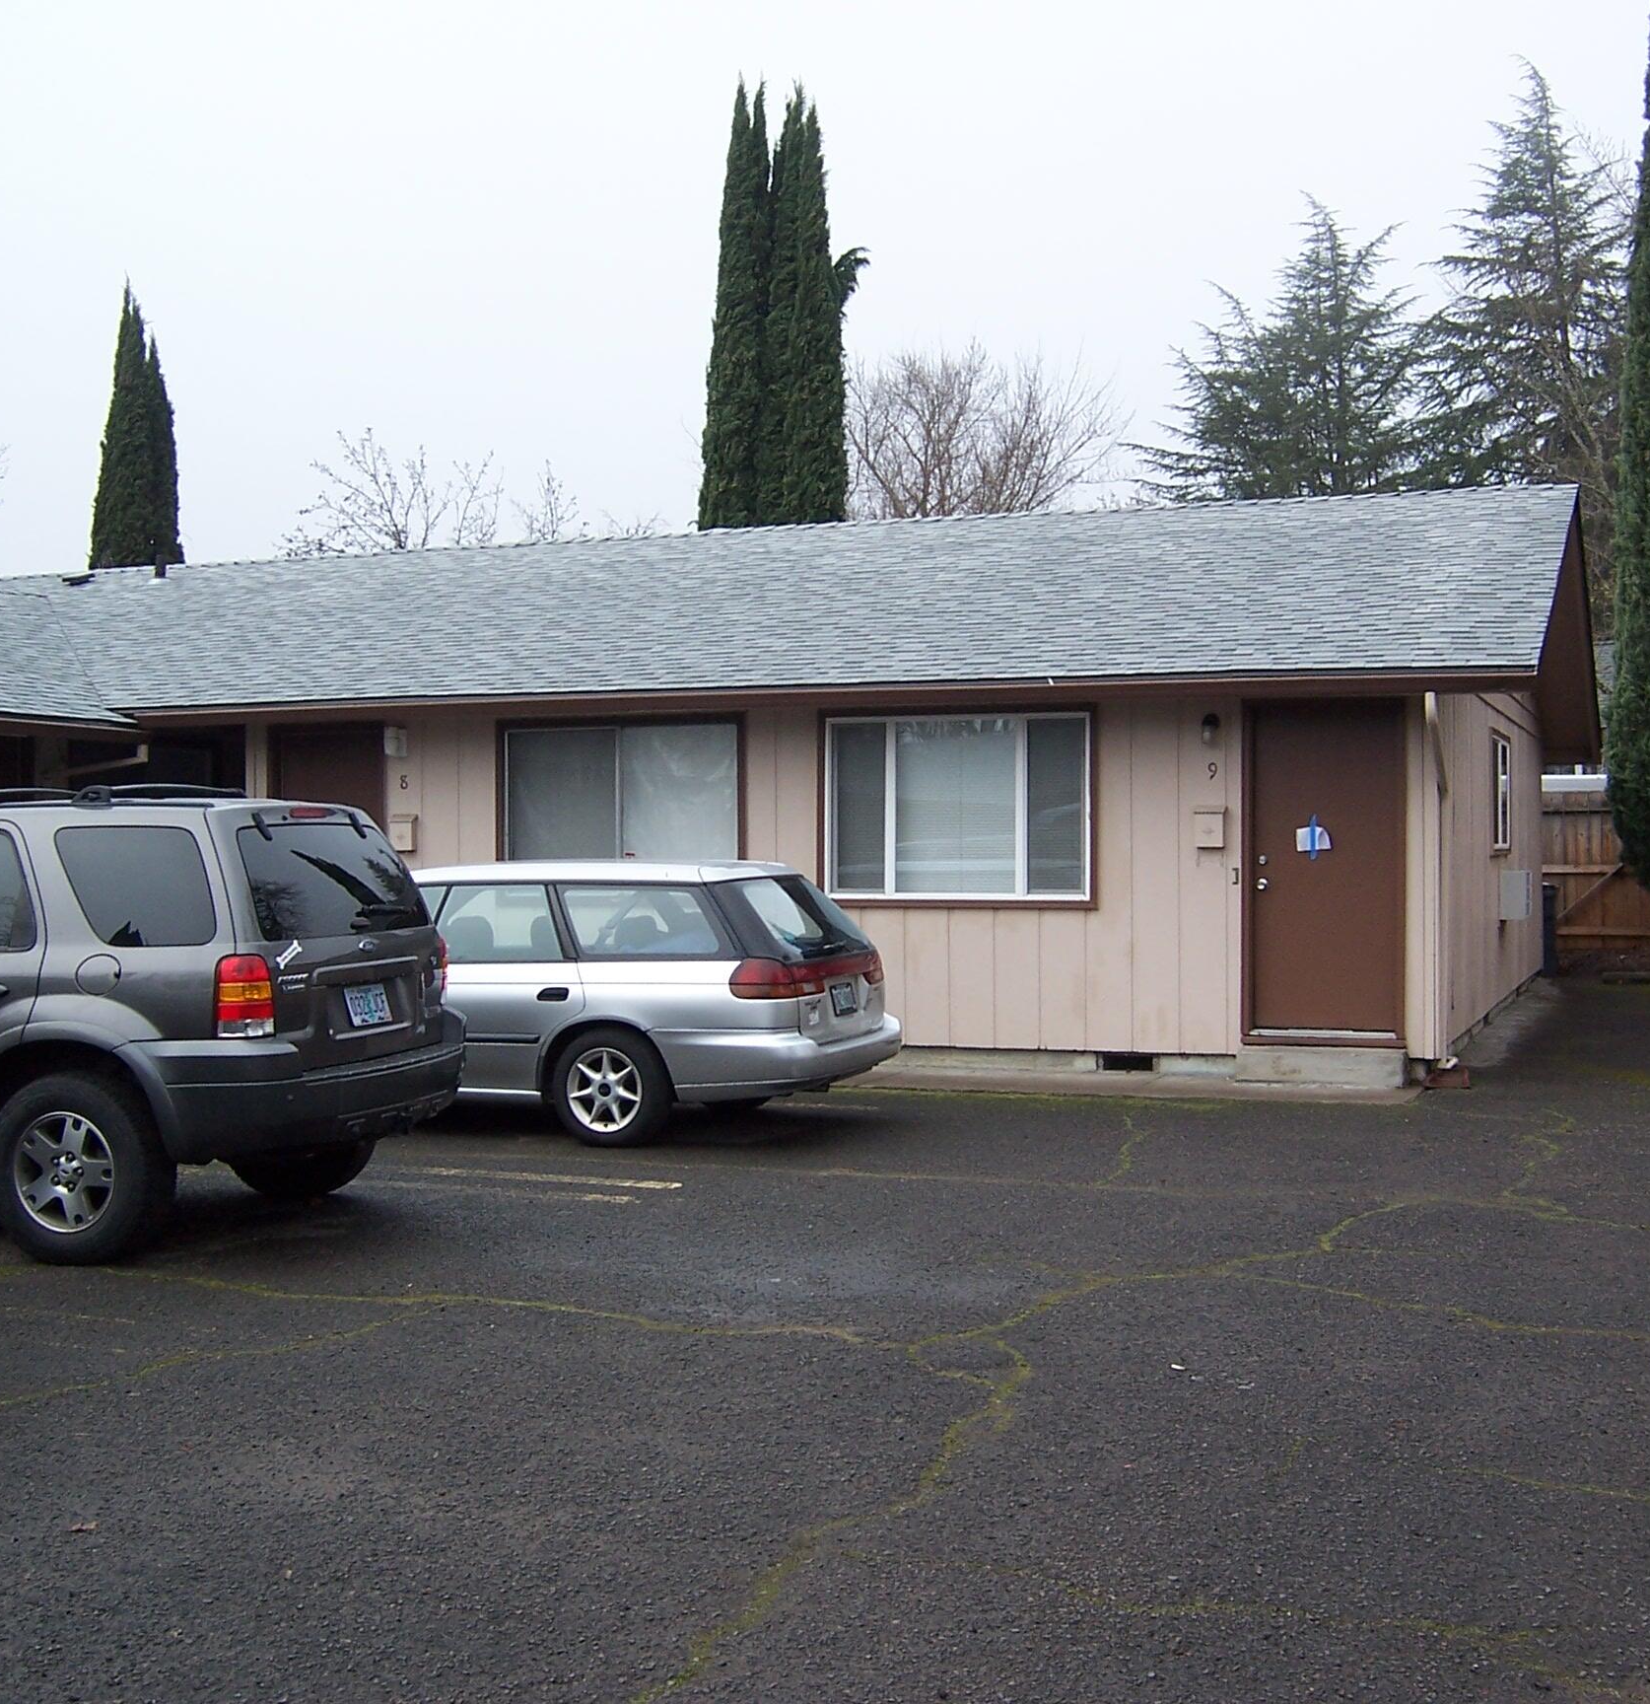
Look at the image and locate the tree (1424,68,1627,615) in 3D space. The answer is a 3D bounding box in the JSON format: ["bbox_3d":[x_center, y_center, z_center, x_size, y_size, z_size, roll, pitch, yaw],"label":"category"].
[{"bbox_3d":[16.492,-8.489,49.924,8.000,19.150,8.000,0,1,0],"label":"tree"}]

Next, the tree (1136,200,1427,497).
[{"bbox_3d":[10.387,-6.493,46.942,8.000,15.280,8.000,0,1,0],"label":"tree"}]

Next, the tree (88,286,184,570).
[{"bbox_3d":[-12.439,-4.414,38.960,2.000,11.490,2.000,0,1,0],"label":"tree"}]

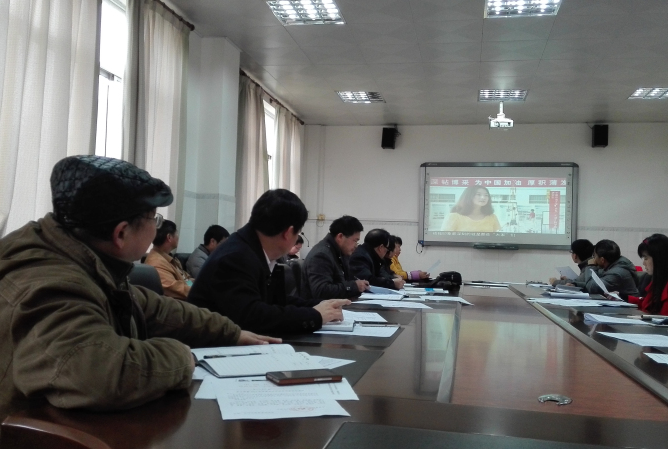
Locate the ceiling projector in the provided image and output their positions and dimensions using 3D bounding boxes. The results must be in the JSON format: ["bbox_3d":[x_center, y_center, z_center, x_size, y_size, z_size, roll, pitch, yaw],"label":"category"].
[{"bbox_3d":[2.180,-1.414,7.439,0.310,0.320,0.260,2,-3,13],"label":"ceiling projector"}]

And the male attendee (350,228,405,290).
[{"bbox_3d":[0.228,0.614,4.024,0.560,1.142,0.520,2,-3,3],"label":"male attendee"}]

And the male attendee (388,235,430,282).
[{"bbox_3d":[0.518,0.683,5.104,0.560,1.132,0.460,2,-3,8],"label":"male attendee"}]

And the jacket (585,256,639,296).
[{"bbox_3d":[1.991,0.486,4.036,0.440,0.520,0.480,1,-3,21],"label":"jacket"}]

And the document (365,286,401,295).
[{"bbox_3d":[0.321,0.405,3.522,0.220,0.050,0.220,2,-3,13],"label":"document"}]

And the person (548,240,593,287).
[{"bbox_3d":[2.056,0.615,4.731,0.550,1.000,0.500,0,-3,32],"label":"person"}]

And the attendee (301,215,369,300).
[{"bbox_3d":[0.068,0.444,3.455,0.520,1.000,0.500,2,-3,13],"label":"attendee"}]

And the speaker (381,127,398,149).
[{"bbox_3d":[0.852,-1.319,8.843,0.200,0.310,0.200,2,-3,13],"label":"speaker"}]

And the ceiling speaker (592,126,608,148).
[{"bbox_3d":[3.789,-1.248,8.156,0.205,0.310,0.200,2,-3,13],"label":"ceiling speaker"}]

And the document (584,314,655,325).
[{"bbox_3d":[1.121,0.377,2.269,0.210,0.022,0.250,2,-3,13],"label":"document"}]

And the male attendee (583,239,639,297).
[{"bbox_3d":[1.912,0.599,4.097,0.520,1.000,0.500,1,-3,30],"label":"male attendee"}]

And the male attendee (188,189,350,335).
[{"bbox_3d":[-0.232,0.470,1.938,0.640,1.192,0.530,2,-3,5],"label":"male attendee"}]

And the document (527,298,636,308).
[{"bbox_3d":[1.385,0.437,3.191,0.490,0.012,0.300,2,-3,5],"label":"document"}]

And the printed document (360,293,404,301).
[{"bbox_3d":[0.284,0.419,3.324,0.250,0.020,0.260,2,-3,13],"label":"printed document"}]

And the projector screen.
[{"bbox_3d":[2.480,-0.301,8.702,2.307,1.312,0.070,2,-3,13],"label":"projector screen"}]

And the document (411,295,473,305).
[{"bbox_3d":[0.638,0.435,3.302,0.310,0.012,0.250,2,-3,13],"label":"document"}]

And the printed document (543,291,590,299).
[{"bbox_3d":[1.542,0.463,3.801,0.275,0.030,0.210,2,-3,13],"label":"printed document"}]

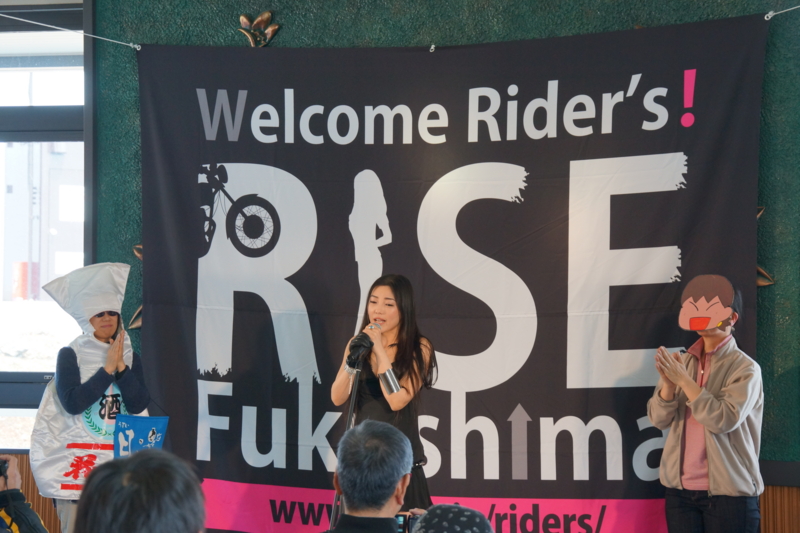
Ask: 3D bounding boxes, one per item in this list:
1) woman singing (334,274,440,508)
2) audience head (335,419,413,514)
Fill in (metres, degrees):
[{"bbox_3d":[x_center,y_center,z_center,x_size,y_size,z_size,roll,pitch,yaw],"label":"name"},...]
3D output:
[{"bbox_3d":[-0.064,0.860,8.950,0.460,1.650,0.400,0,0,25],"label":"woman singing"},{"bbox_3d":[-0.061,0.463,5.250,0.185,0.245,0.225,0,0,22],"label":"audience head"}]

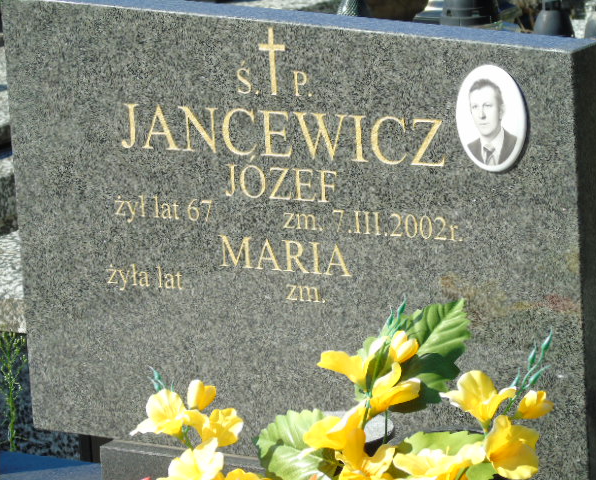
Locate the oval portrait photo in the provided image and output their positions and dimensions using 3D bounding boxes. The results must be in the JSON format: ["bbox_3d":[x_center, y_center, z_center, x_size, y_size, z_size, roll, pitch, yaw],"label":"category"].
[{"bbox_3d":[0.214,-0.135,3.320,0.089,0.120,0.008,5,14,34],"label":"oval portrait photo"}]

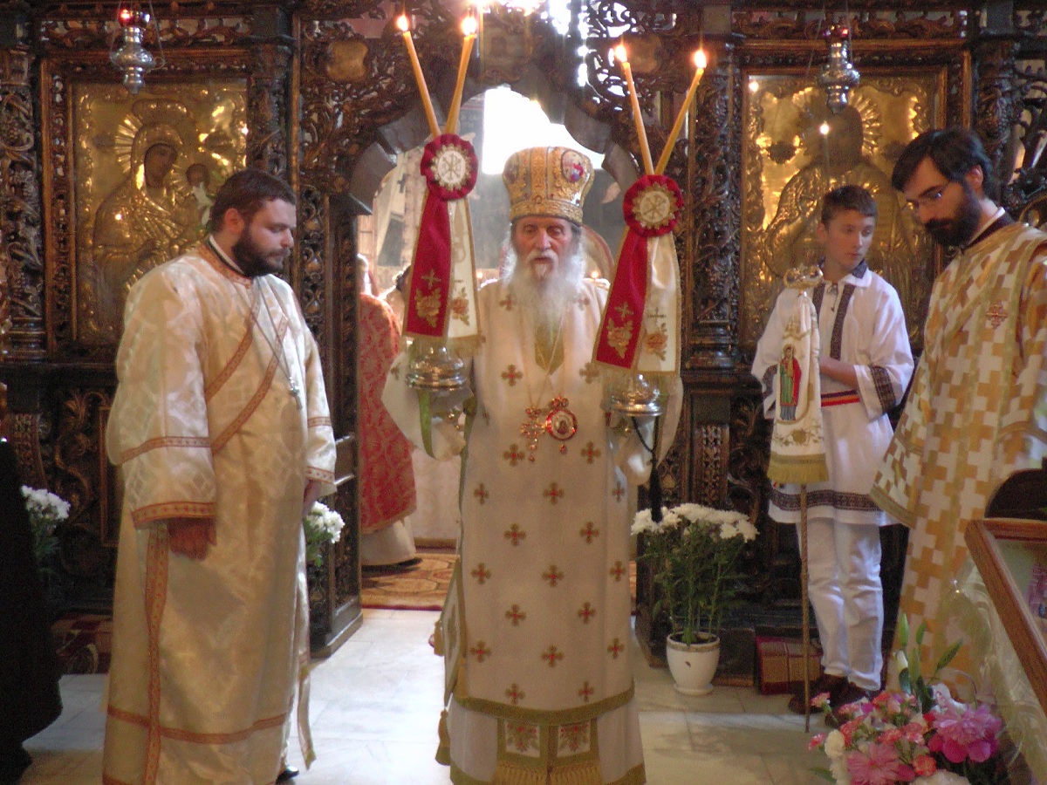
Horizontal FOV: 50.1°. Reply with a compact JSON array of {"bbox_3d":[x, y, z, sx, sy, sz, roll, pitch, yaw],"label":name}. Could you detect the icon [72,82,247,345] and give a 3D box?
[{"bbox_3d":[-1.395,-0.690,4.333,0.710,1.010,0.060,0,3,5],"label":"icon"}]

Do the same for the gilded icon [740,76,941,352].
[{"bbox_3d":[1.158,-0.653,4.090,0.710,1.010,0.060,0,3,5],"label":"gilded icon"}]

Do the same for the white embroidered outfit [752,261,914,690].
[{"bbox_3d":[1.029,0.277,3.692,0.510,1.410,0.350,2,4,24],"label":"white embroidered outfit"}]

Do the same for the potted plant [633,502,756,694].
[{"bbox_3d":[0.574,0.707,3.769,0.400,0.610,0.370,0,3,5],"label":"potted plant"}]

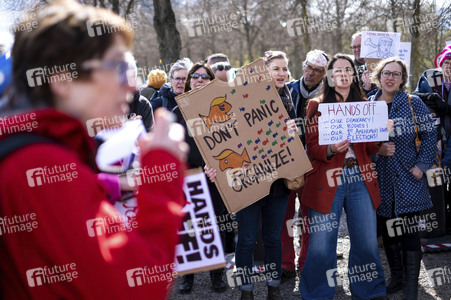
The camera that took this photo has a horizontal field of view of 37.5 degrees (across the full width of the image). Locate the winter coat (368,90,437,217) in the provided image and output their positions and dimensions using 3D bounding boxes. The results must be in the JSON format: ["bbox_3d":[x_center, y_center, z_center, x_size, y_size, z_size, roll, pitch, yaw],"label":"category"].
[{"bbox_3d":[1.227,0.021,4.680,0.530,0.860,0.360,2,5,20],"label":"winter coat"}]

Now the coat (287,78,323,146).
[{"bbox_3d":[0.629,-0.159,5.150,0.530,0.760,0.330,1,5,18],"label":"coat"}]

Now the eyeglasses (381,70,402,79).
[{"bbox_3d":[1.166,-0.524,4.616,0.140,0.047,0.142,8,9,19],"label":"eyeglasses"}]

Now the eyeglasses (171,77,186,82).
[{"bbox_3d":[-0.357,-0.566,5.300,0.140,0.042,0.140,-1,4,-9],"label":"eyeglasses"}]

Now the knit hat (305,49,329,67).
[{"bbox_3d":[0.692,-0.698,5.020,0.190,0.140,0.210,17,9,23],"label":"knit hat"}]

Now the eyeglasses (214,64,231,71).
[{"bbox_3d":[-0.022,-0.709,5.720,0.143,0.045,0.140,-2,5,-25],"label":"eyeglasses"}]

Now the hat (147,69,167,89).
[{"bbox_3d":[-0.728,-0.760,7.100,0.210,0.200,0.230,-1,5,-18],"label":"hat"}]

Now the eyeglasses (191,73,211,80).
[{"bbox_3d":[-0.187,-0.558,5.020,0.143,0.045,0.140,0,6,0],"label":"eyeglasses"}]

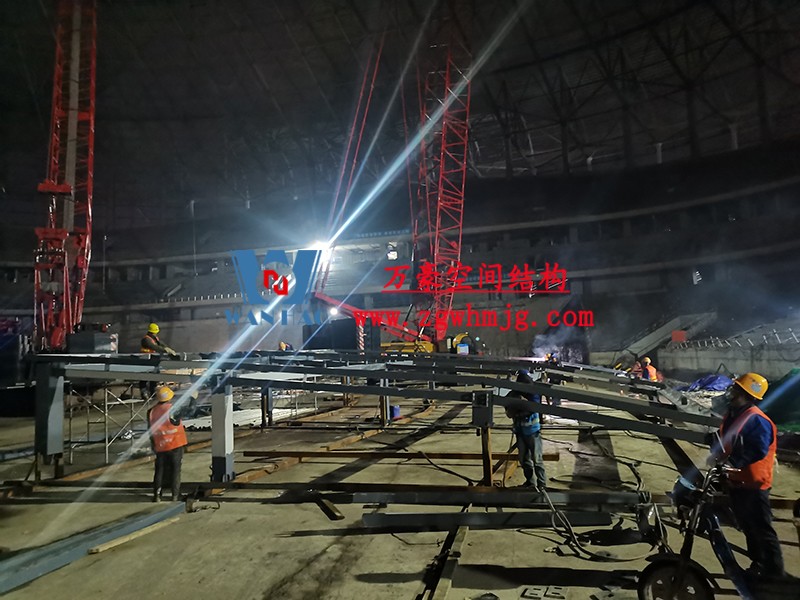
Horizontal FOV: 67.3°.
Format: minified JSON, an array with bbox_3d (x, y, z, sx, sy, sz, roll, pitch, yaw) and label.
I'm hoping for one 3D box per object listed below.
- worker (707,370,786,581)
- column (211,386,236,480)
[{"bbox_3d":[3.091,1.537,5.358,0.560,1.770,0.480,-2,-4,13],"label":"worker"},{"bbox_3d":[-2.775,2.063,9.374,0.250,1.510,0.250,-3,-4,19],"label":"column"}]

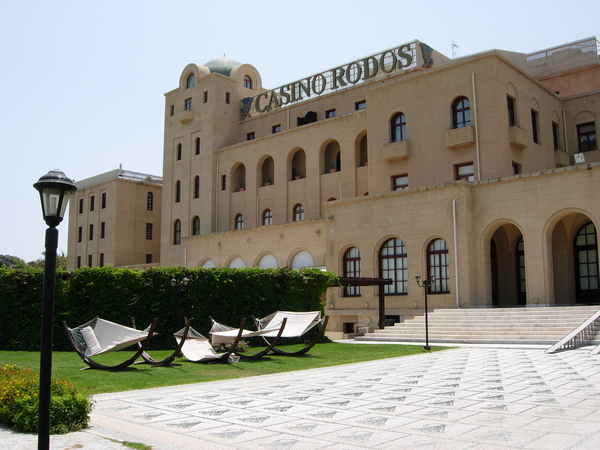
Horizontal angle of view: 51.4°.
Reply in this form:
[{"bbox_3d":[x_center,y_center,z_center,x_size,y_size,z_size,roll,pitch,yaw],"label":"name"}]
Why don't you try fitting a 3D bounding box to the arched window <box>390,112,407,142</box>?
[{"bbox_3d":[6.024,-5.900,38.176,1.014,1.792,0.250,-8,-12,42],"label":"arched window"}]

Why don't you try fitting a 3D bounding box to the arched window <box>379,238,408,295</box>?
[{"bbox_3d":[4.708,2.114,31.519,1.627,2.807,0.250,-8,-12,42],"label":"arched window"}]

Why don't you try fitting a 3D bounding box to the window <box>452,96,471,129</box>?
[{"bbox_3d":[9.151,-6.311,35.365,0.983,1.762,0.250,-8,-12,42],"label":"window"}]

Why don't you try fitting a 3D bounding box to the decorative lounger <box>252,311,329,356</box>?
[{"bbox_3d":[-0.327,3.756,21.500,3.400,1.500,1.150,-7,-11,37],"label":"decorative lounger"}]

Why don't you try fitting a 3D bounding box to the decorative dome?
[{"bbox_3d":[-7.365,-14.875,60.468,5.200,2.600,5.200,-8,-11,43],"label":"decorative dome"}]

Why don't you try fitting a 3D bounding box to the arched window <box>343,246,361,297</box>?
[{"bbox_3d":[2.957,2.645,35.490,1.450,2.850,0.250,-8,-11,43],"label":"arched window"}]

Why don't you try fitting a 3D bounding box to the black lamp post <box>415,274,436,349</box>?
[{"bbox_3d":[4.663,3.191,23.045,0.780,2.800,0.300,-3,-8,22],"label":"black lamp post"}]

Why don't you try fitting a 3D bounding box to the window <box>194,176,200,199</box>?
[{"bbox_3d":[-9.115,-3.335,55.488,0.820,2.000,0.250,-8,-11,43],"label":"window"}]

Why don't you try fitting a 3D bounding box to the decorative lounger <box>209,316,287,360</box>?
[{"bbox_3d":[-1.641,3.510,19.369,3.150,1.280,1.150,-7,-11,42],"label":"decorative lounger"}]

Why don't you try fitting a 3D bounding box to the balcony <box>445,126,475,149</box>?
[{"bbox_3d":[8.925,-4.891,34.955,1.566,0.925,0.450,-8,-12,42],"label":"balcony"}]

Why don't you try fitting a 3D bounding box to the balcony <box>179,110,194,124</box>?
[{"bbox_3d":[-10.189,-9.640,56.001,1.574,0.880,0.550,-8,-12,42],"label":"balcony"}]

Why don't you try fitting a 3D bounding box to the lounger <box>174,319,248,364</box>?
[{"bbox_3d":[-2.524,3.300,17.863,1.150,1.280,3.100,6,-10,-40],"label":"lounger"}]

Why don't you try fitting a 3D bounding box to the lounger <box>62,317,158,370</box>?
[{"bbox_3d":[-4.800,2.973,15.716,3.200,1.280,1.150,-5,-9,31],"label":"lounger"}]

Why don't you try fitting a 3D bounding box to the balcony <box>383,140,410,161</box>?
[{"bbox_3d":[5.914,-4.547,38.243,1.800,0.980,0.500,-8,-11,43],"label":"balcony"}]

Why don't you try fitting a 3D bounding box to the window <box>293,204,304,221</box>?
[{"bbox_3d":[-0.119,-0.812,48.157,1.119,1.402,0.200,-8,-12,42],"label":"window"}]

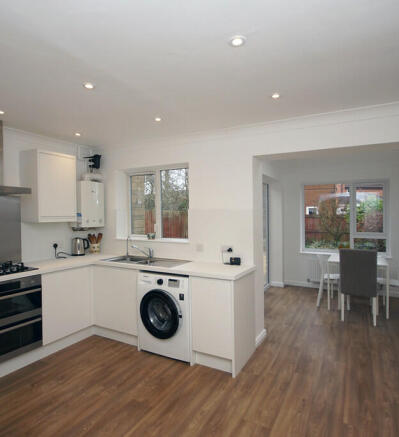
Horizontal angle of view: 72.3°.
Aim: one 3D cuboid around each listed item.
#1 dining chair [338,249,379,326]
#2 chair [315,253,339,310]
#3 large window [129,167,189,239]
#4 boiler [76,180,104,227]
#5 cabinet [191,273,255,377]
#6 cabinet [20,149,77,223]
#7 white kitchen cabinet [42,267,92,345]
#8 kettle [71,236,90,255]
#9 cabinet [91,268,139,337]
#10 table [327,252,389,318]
[{"bbox_3d":[2.207,0.897,3.802,0.440,0.960,0.550,0,1,30],"label":"dining chair"},{"bbox_3d":[2.099,0.979,4.322,0.475,0.785,0.390,0,1,27],"label":"chair"},{"bbox_3d":[-0.591,-0.206,3.844,1.170,1.000,0.080,0,1,30],"label":"large window"},{"bbox_3d":[-1.550,-0.191,3.742,0.280,0.595,0.375,0,1,30],"label":"boiler"},{"bbox_3d":[0.275,0.971,2.791,0.437,0.865,0.610,0,1,30],"label":"cabinet"},{"bbox_3d":[-1.784,-0.356,3.253,0.330,0.800,0.470,0,1,30],"label":"cabinet"},{"bbox_3d":[-1.666,0.911,3.111,0.580,0.721,0.570,0,1,30],"label":"white kitchen cabinet"},{"bbox_3d":[-1.592,0.379,3.652,0.235,0.235,0.165,-1,1,-29],"label":"kettle"},{"bbox_3d":[-0.824,0.902,3.314,0.665,0.721,0.570,0,1,27],"label":"cabinet"},{"bbox_3d":[2.442,0.999,4.222,0.750,0.740,0.740,0,1,30],"label":"table"}]

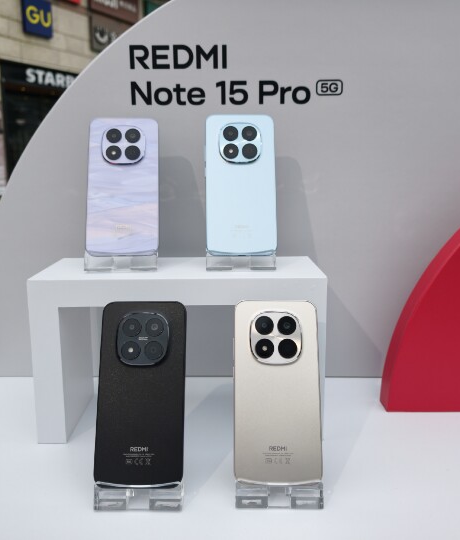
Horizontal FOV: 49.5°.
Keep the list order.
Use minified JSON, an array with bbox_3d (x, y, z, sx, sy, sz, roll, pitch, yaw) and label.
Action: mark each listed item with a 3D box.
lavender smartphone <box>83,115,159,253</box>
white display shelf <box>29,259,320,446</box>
[{"bbox_3d":[-0.120,-0.095,0.561,0.078,0.164,0.011,-1,-12,-4],"label":"lavender smartphone"},{"bbox_3d":[-0.053,0.085,0.576,0.302,0.180,0.118,0,11,-1],"label":"white display shelf"}]

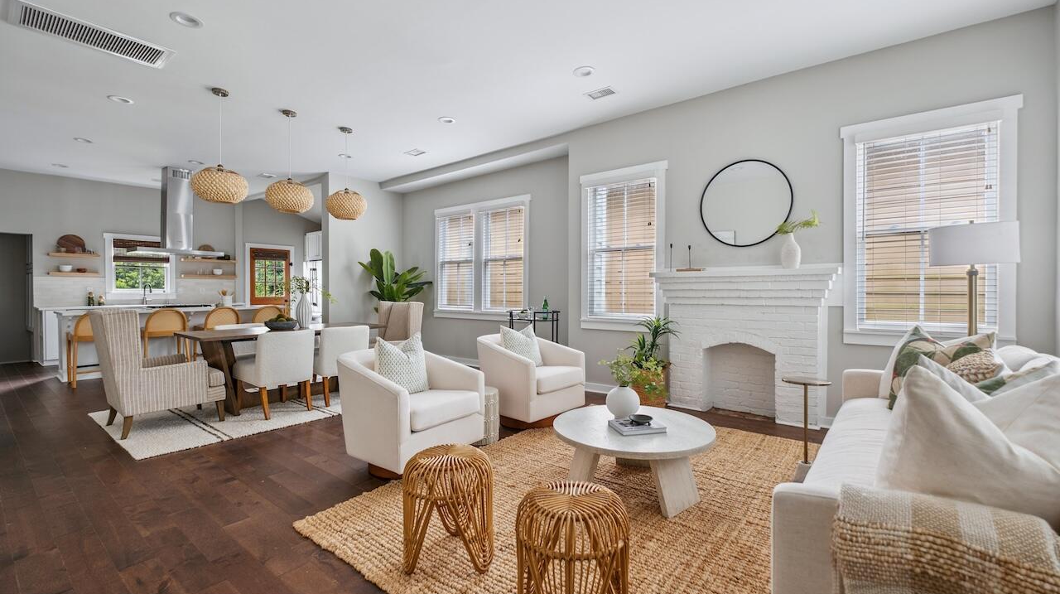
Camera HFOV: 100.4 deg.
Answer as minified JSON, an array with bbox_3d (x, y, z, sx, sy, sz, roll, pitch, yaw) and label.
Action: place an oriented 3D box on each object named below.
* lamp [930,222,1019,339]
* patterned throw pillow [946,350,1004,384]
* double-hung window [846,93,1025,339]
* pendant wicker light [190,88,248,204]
[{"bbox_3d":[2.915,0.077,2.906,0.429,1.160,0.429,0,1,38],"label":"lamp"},{"bbox_3d":[2.075,0.387,2.129,0.140,0.310,0.380,25,-5,-11],"label":"patterned throw pillow"},{"bbox_3d":[3.028,-0.516,3.402,1.036,1.812,0.100,0,1,38],"label":"double-hung window"},{"bbox_3d":[-2.978,-1.443,4.258,0.457,1.062,0.457,0,1,38],"label":"pendant wicker light"}]

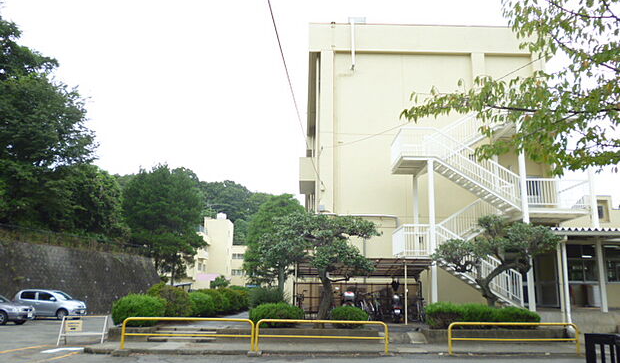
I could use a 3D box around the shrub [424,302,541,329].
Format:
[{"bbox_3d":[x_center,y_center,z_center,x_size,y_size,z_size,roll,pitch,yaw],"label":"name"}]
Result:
[{"bbox_3d":[5.264,4.060,15.303,3.500,0.820,1.200,1,-12,0],"label":"shrub"}]

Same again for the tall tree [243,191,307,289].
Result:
[{"bbox_3d":[-2.006,3.817,28.338,3.700,6.700,3.600,1,-12,0],"label":"tall tree"}]

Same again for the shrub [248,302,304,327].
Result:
[{"bbox_3d":[-0.989,3.881,14.808,1.620,0.760,1.350,1,-12,0],"label":"shrub"}]

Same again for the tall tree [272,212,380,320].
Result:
[{"bbox_3d":[0.487,2.551,14.800,3.200,3.400,2.800,1,-12,0],"label":"tall tree"}]

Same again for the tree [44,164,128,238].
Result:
[{"bbox_3d":[-16.496,1.402,37.014,6.100,5.600,5.400,1,-12,0],"label":"tree"}]

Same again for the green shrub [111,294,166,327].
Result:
[{"bbox_3d":[-4.937,3.639,14.438,1.600,0.950,1.500,1,-12,0],"label":"green shrub"}]

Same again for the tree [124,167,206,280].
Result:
[{"bbox_3d":[-10.818,3.721,37.033,6.000,10.600,5.600,1,-12,0],"label":"tree"}]

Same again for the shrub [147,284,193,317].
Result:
[{"bbox_3d":[-4.900,4.187,17.492,1.600,1.200,1.600,1,-12,0],"label":"shrub"}]

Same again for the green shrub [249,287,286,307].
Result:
[{"bbox_3d":[-2.310,6.390,27.255,2.150,1.200,2.000,1,-12,0],"label":"green shrub"}]

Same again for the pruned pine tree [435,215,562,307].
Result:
[{"bbox_3d":[5.982,2.847,16.086,4.050,3.550,3.200,1,-12,0],"label":"pruned pine tree"}]

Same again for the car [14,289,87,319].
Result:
[{"bbox_3d":[-13.102,6.267,25.606,3.600,1.520,1.660,0,-12,3],"label":"car"}]

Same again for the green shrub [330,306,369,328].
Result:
[{"bbox_3d":[1.165,3.969,14.796,1.120,0.650,1.050,1,-12,0],"label":"green shrub"}]

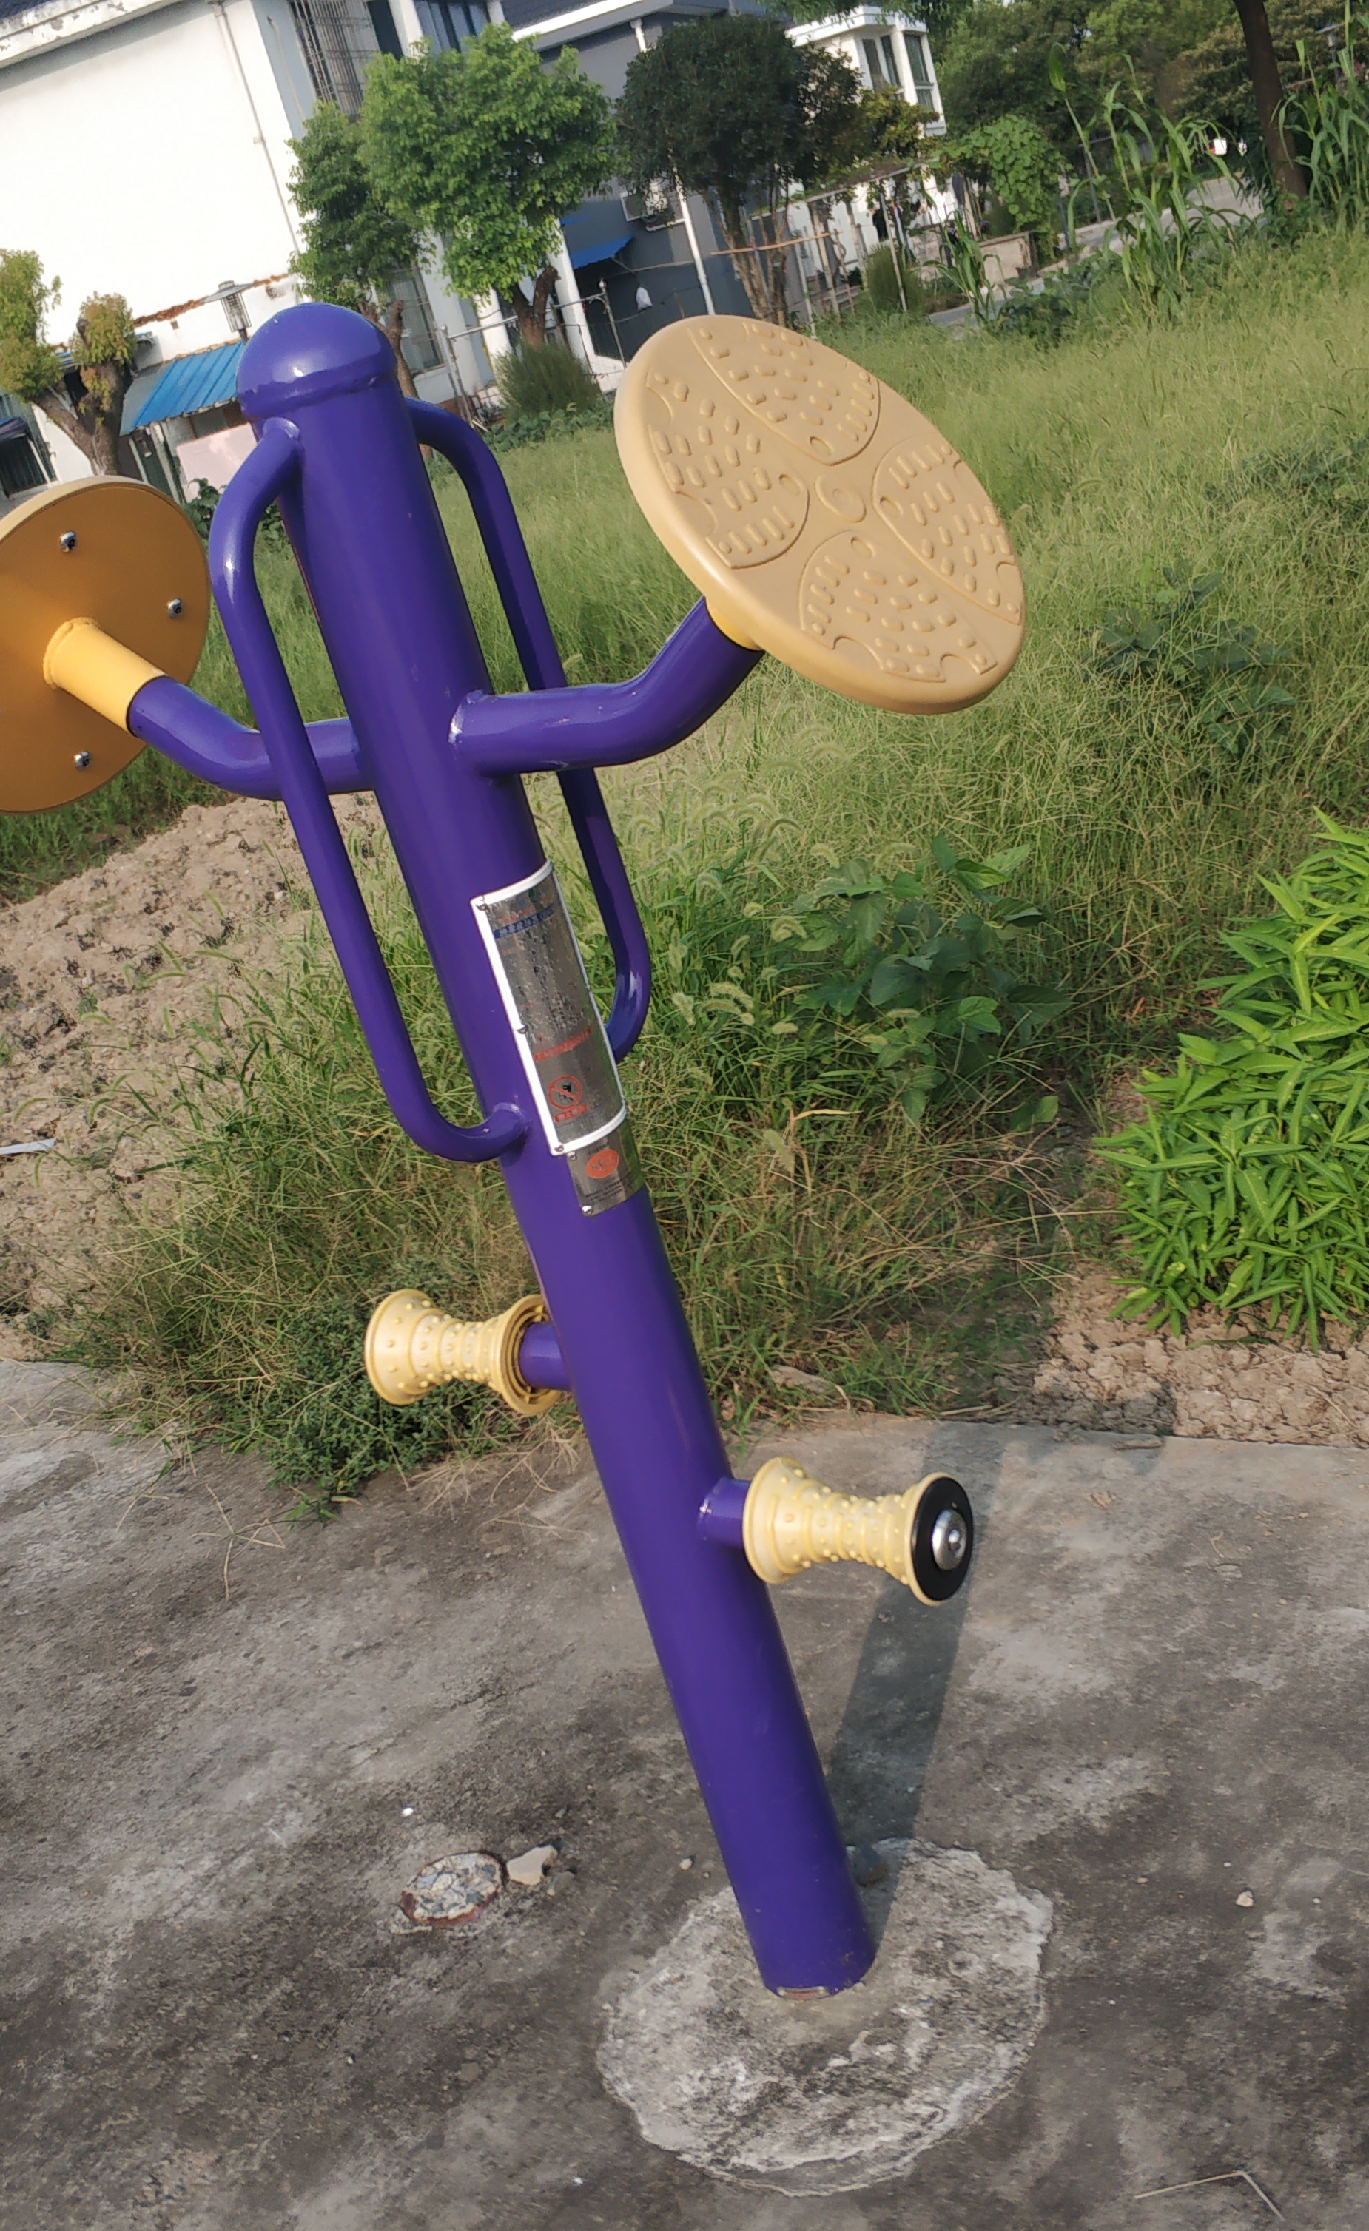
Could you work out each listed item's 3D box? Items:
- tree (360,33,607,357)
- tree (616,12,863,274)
[{"bbox_3d":[-2.142,-10.567,27.322,2.950,4.200,2.900,-16,19,2],"label":"tree"},{"bbox_3d":[0.955,-12.675,31.344,3.050,4.050,3.000,-14,19,7],"label":"tree"}]

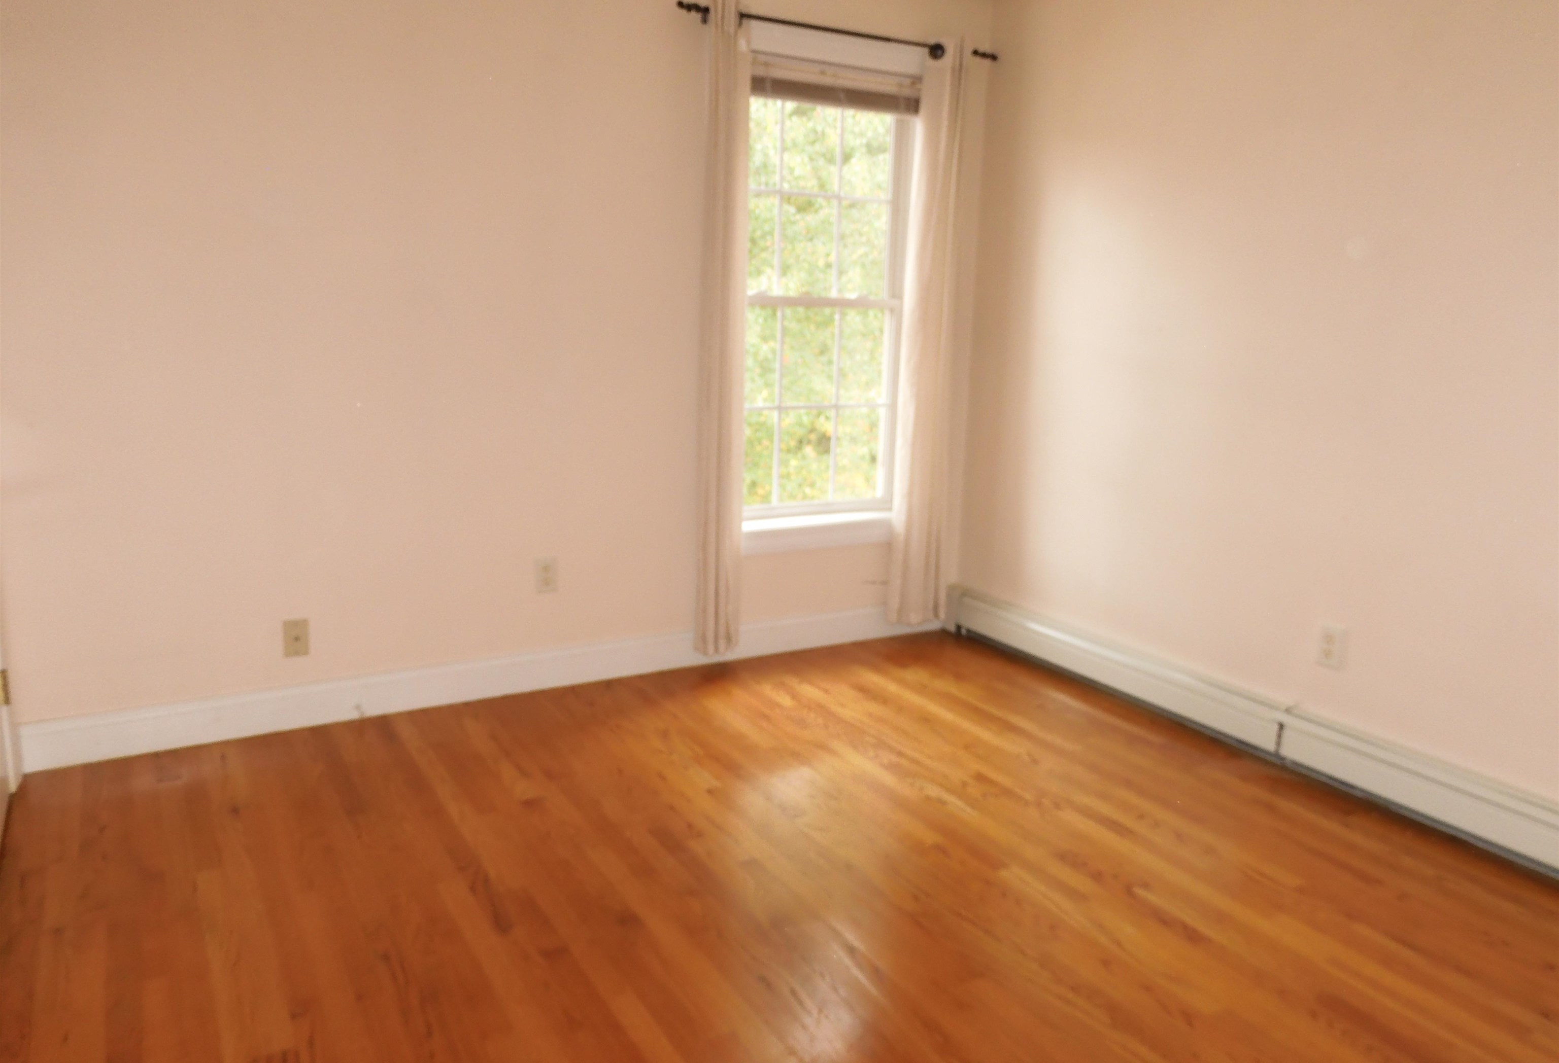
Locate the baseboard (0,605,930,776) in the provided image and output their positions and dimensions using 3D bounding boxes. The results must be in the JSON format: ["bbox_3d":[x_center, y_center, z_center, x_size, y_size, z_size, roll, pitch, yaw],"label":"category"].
[{"bbox_3d":[-0.694,0.459,3.693,3.125,0.133,0.018,-5,13,-29],"label":"baseboard"}]

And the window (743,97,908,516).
[{"bbox_3d":[0.118,-0.821,3.984,0.800,1.570,0.080,-5,13,-29],"label":"window"}]

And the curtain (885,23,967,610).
[{"bbox_3d":[0.583,-0.708,4.097,0.260,2.170,0.110,-5,13,-29],"label":"curtain"}]

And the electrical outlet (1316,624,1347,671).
[{"bbox_3d":[1.550,0.325,3.037,0.012,0.115,0.072,-5,13,-29],"label":"electrical outlet"}]

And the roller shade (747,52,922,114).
[{"bbox_3d":[0.178,-1.567,3.792,0.800,0.132,0.055,-5,13,-29],"label":"roller shade"}]

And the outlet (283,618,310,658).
[{"bbox_3d":[-1.443,0.320,3.231,0.070,0.115,0.012,-5,13,-29],"label":"outlet"}]

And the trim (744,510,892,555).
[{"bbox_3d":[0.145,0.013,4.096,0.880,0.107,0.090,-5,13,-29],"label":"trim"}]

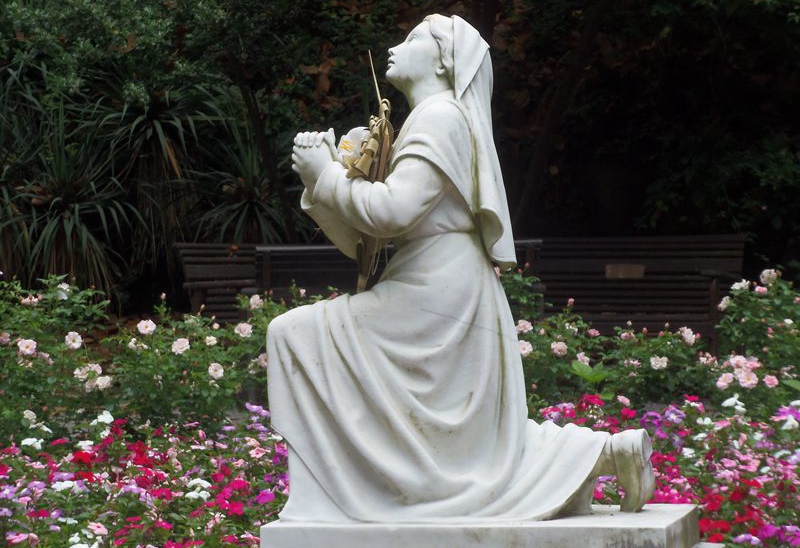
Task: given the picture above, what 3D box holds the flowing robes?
[{"bbox_3d":[0.106,0.074,7.808,0.810,1.020,0.430,-1,2,13],"label":"flowing robes"}]

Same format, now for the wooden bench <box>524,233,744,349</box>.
[{"bbox_3d":[1.212,0.229,19.056,1.520,0.880,0.600,0,2,30],"label":"wooden bench"}]

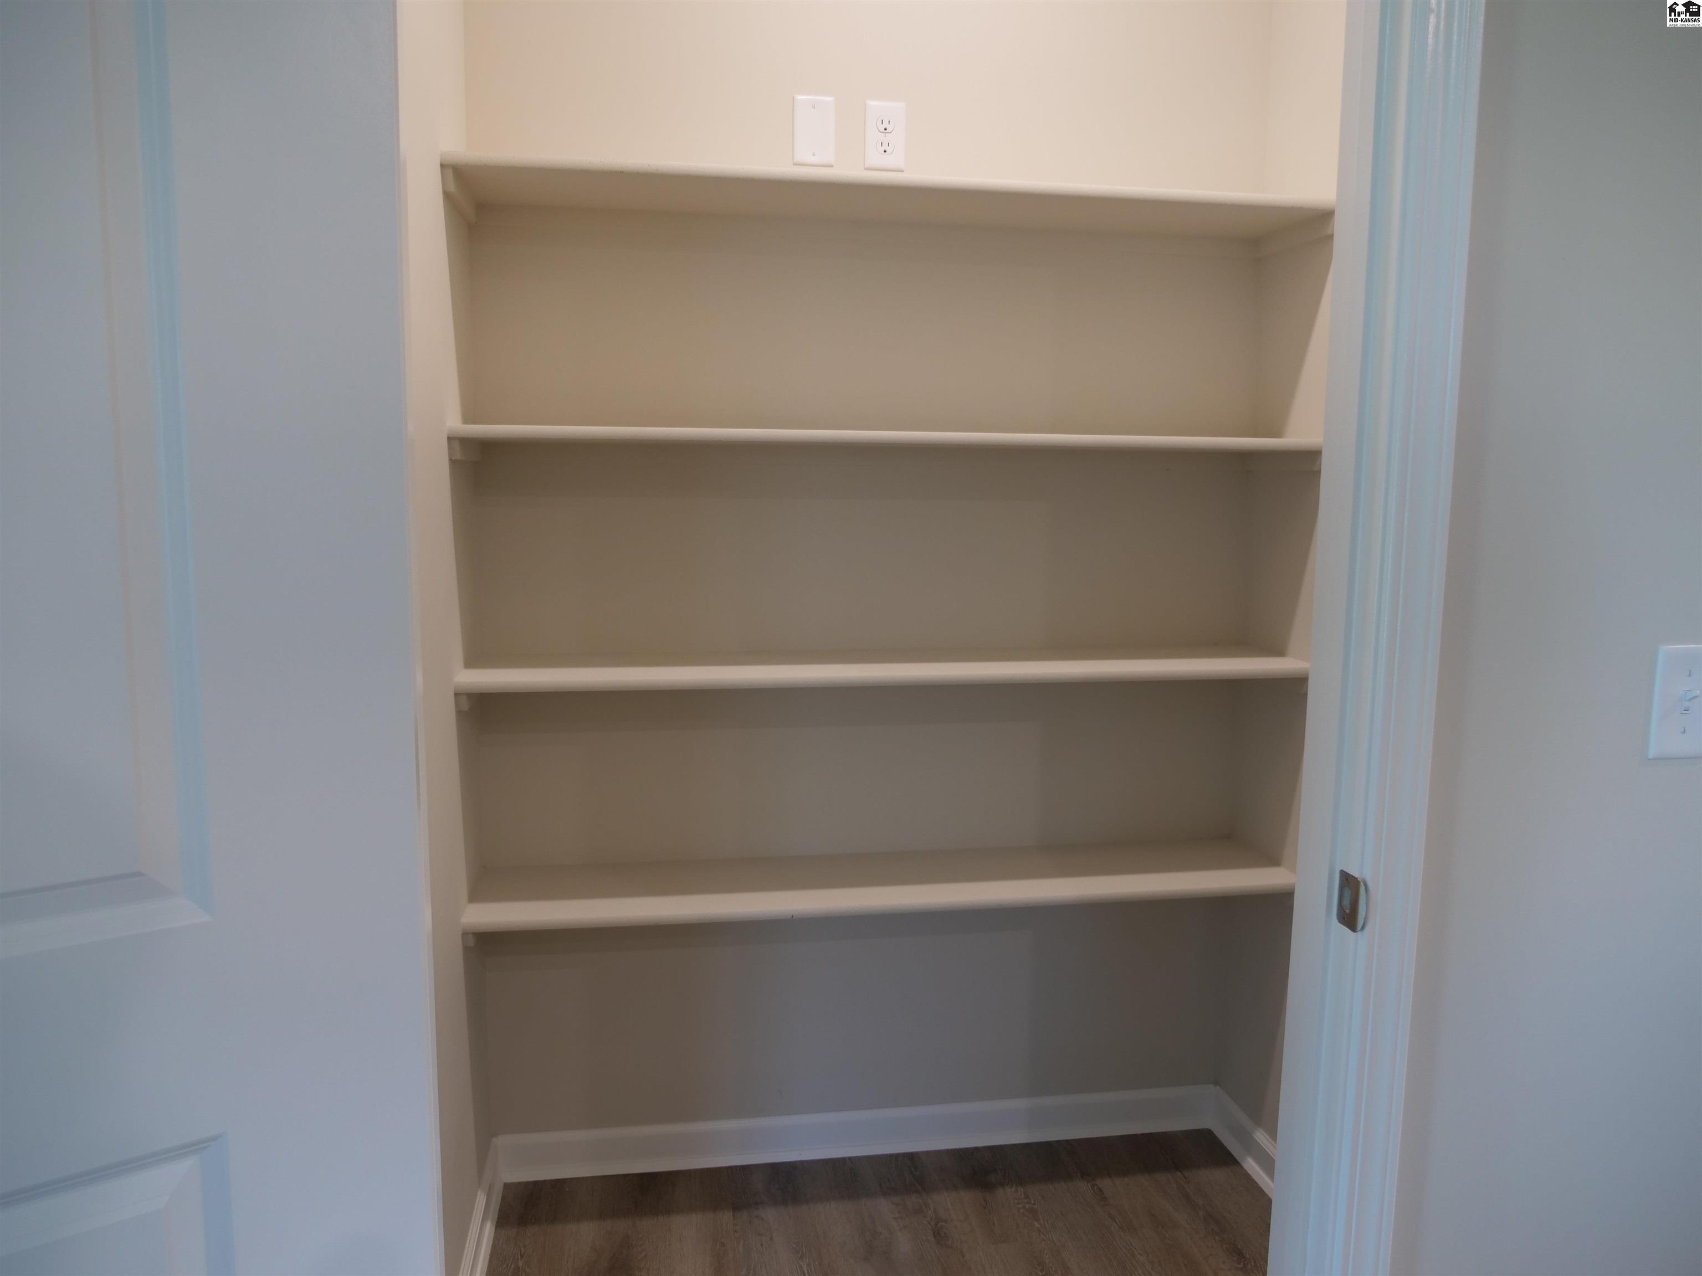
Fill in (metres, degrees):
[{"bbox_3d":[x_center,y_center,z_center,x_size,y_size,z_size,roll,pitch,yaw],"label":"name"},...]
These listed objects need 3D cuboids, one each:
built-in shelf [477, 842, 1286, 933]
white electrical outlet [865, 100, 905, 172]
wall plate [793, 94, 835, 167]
[{"bbox_3d":[0.073,0.451,2.179,1.475,0.020,0.273,-1,7,-9],"label":"built-in shelf"},{"bbox_3d":[0.062,-0.909,2.139,0.074,0.119,0.008,-1,7,-9],"label":"white electrical outlet"},{"bbox_3d":[-0.066,-0.909,2.119,0.074,0.119,0.007,-1,7,-9],"label":"wall plate"}]

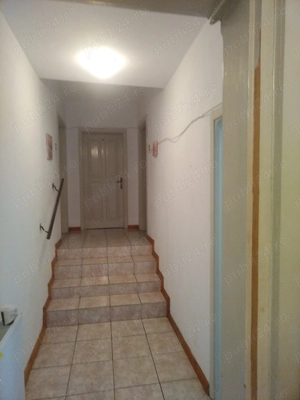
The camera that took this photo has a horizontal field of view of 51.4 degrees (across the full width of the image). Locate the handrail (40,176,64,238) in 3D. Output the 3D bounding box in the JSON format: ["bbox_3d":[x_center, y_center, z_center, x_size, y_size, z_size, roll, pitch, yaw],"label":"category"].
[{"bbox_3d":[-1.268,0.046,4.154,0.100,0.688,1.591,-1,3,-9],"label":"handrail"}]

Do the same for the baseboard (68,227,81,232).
[{"bbox_3d":[-1.525,0.592,6.313,0.232,0.074,0.018,-1,3,-9],"label":"baseboard"}]

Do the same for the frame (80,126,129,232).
[{"bbox_3d":[-0.950,-0.429,6.447,0.966,2.080,0.137,-1,3,-9],"label":"frame"}]

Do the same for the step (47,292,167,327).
[{"bbox_3d":[-0.523,1.346,3.889,1.425,0.191,0.373,-1,3,-9],"label":"step"}]

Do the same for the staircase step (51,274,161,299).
[{"bbox_3d":[-0.580,1.160,4.223,1.425,0.142,0.325,-1,3,-9],"label":"staircase step"}]

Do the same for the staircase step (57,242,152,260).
[{"bbox_3d":[-0.696,0.780,4.902,1.425,0.157,0.351,-1,3,-9],"label":"staircase step"}]

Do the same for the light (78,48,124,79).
[{"bbox_3d":[-0.468,-1.296,3.022,0.422,0.118,0.422,-1,3,-9],"label":"light"}]

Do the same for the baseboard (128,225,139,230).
[{"bbox_3d":[-0.345,0.564,6.499,0.223,0.074,0.018,-1,3,-9],"label":"baseboard"}]

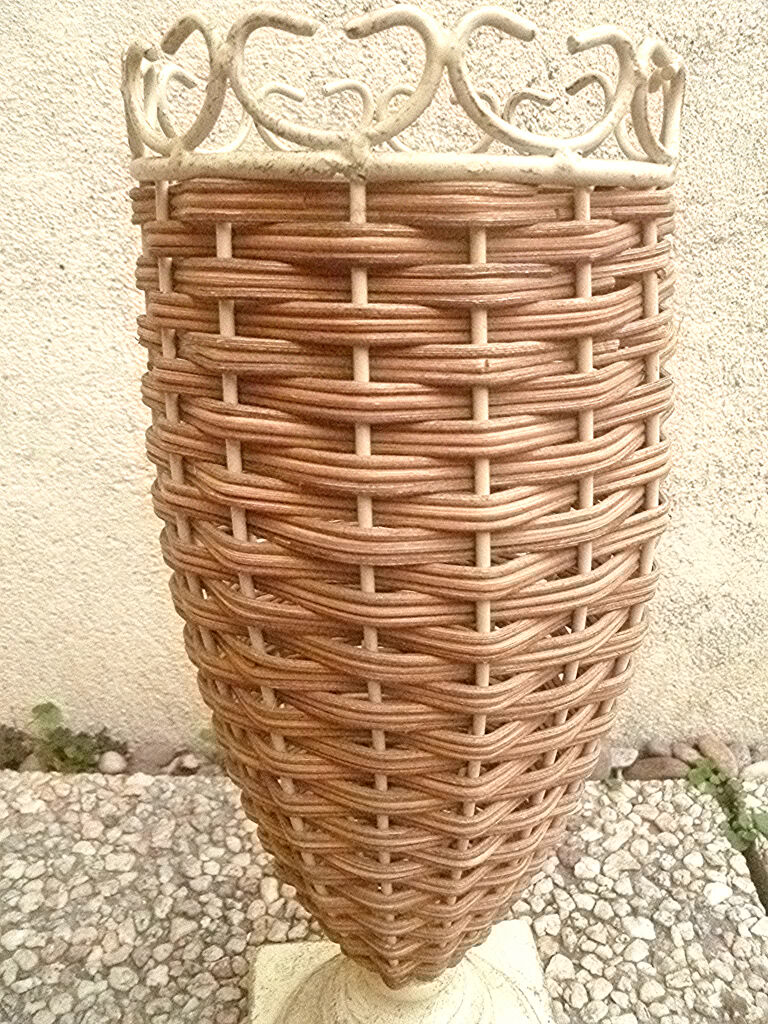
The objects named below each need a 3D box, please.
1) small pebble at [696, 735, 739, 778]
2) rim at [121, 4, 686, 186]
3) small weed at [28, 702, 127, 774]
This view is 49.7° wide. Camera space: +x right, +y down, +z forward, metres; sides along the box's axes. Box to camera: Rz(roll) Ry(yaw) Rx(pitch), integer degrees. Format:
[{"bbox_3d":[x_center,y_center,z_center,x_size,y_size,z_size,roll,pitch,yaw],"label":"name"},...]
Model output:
[{"bbox_3d":[0.372,0.273,0.923,0.030,0.034,0.062,-18,28,-39],"label":"small pebble"},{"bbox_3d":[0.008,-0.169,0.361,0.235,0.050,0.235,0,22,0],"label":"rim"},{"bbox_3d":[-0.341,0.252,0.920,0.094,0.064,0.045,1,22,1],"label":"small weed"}]

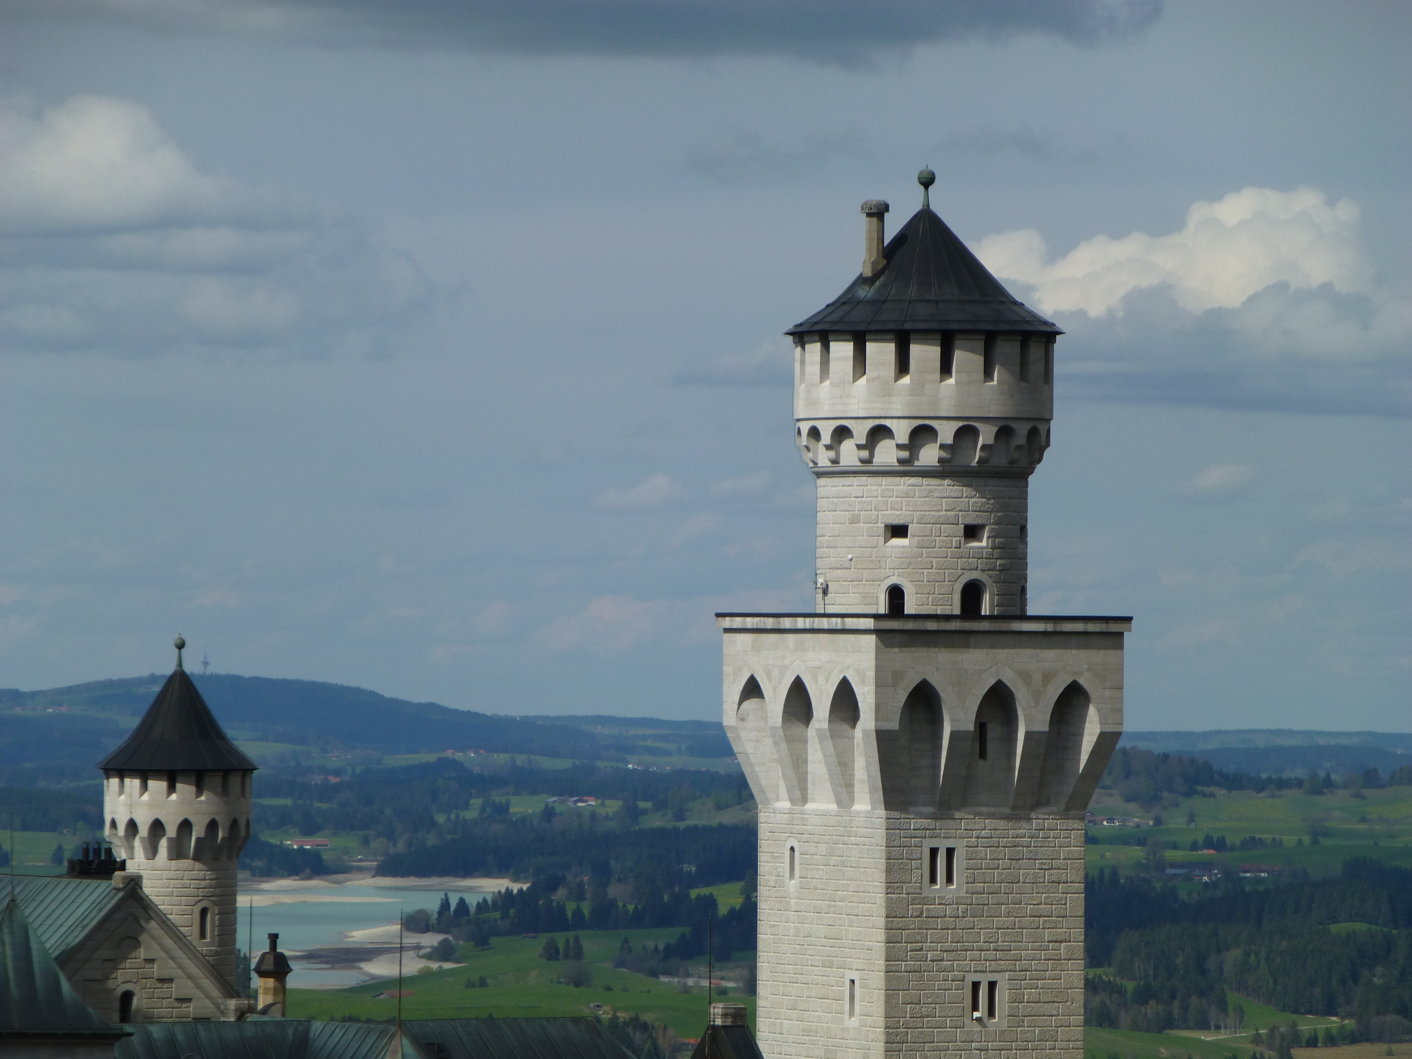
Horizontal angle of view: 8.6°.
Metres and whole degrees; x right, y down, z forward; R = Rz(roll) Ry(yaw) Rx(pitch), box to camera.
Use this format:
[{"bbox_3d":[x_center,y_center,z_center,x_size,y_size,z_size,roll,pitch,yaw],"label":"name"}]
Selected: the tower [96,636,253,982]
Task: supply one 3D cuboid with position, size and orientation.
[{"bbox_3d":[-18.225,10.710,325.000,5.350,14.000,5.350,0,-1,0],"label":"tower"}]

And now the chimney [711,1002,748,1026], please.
[{"bbox_3d":[0.718,15.186,295.000,0.920,0.800,0.760,1,-1,-31],"label":"chimney"}]

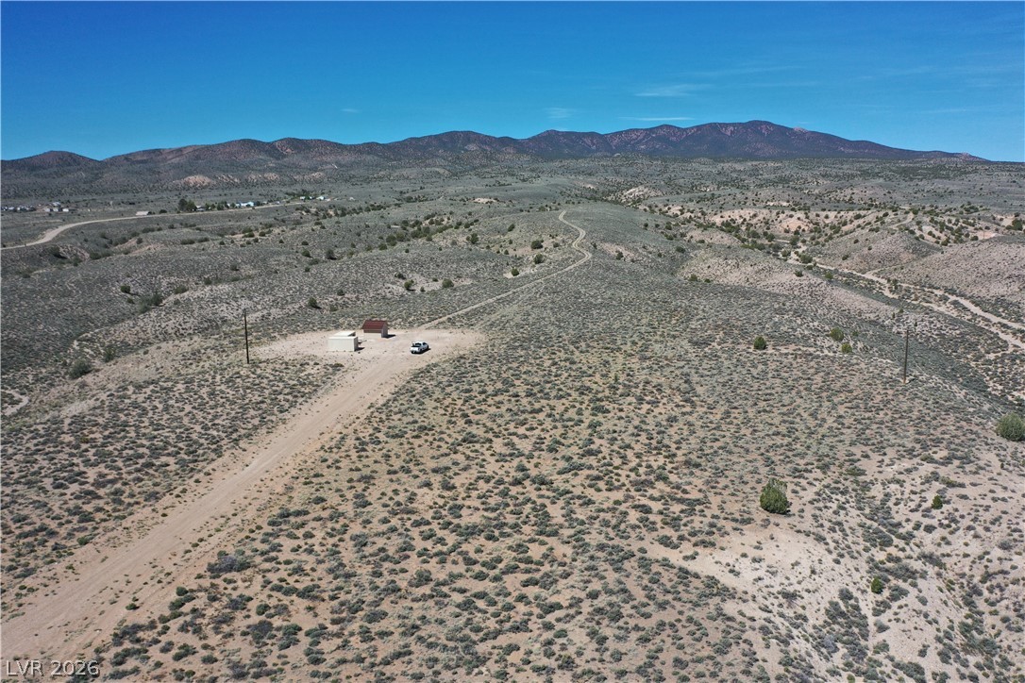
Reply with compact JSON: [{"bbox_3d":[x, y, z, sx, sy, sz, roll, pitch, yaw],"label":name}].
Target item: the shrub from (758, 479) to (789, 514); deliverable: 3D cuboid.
[{"bbox_3d":[29.904,17.310,90.626,3.050,3.600,3.000,0,12,0],"label":"shrub"}]

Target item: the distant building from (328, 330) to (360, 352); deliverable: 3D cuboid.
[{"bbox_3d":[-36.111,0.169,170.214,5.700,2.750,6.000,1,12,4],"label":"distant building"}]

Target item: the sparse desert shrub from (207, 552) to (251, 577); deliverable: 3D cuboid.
[{"bbox_3d":[-27.526,21.457,77.370,4.000,1.250,2.700,0,12,0],"label":"sparse desert shrub"}]

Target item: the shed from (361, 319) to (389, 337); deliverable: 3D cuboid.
[{"bbox_3d":[-31.218,-2.995,182.121,4.600,3.650,4.000,2,12,11],"label":"shed"}]

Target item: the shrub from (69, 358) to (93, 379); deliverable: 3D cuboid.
[{"bbox_3d":[-85.579,5.149,157.615,4.600,3.700,4.200,0,12,0],"label":"shrub"}]

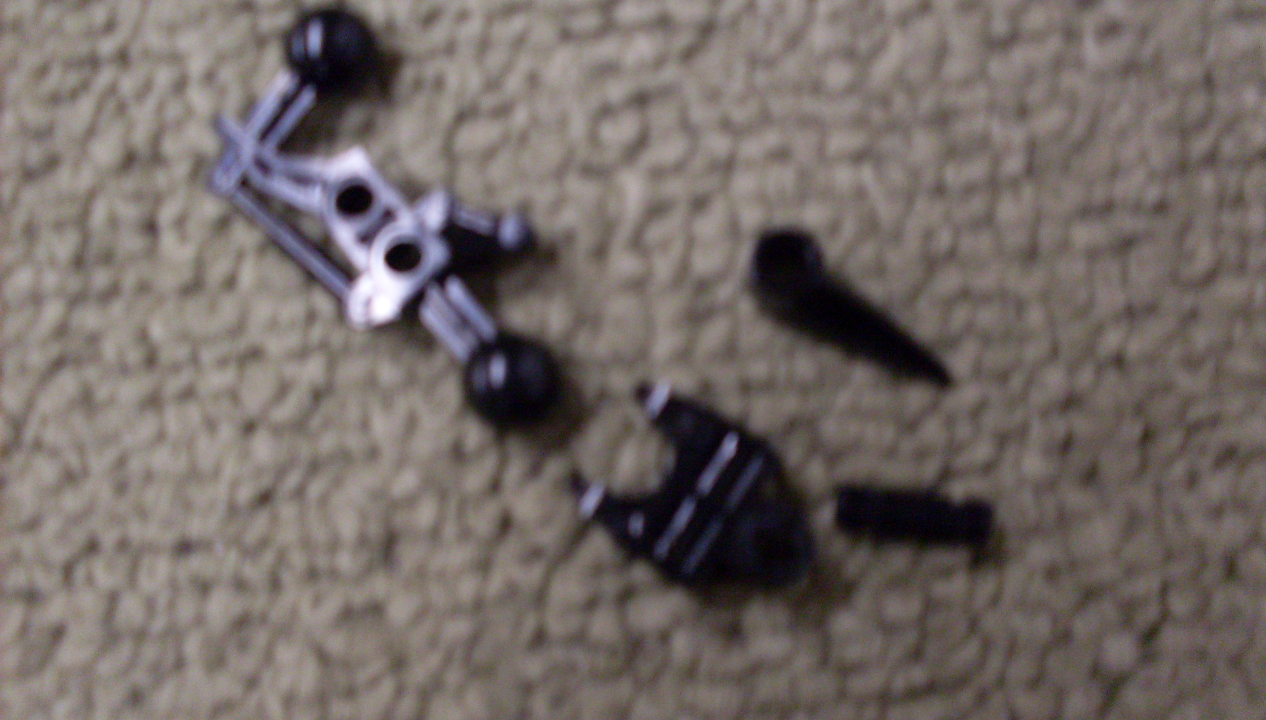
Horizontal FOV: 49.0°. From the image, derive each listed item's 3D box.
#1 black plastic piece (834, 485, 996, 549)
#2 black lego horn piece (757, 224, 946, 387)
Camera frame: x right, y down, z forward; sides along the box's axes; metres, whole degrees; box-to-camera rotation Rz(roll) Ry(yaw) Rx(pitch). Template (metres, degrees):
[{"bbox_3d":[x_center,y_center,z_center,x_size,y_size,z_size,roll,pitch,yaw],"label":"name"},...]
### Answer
[{"bbox_3d":[0.030,0.016,0.146,0.016,0.005,0.005,6,82,1],"label":"black plastic piece"},{"bbox_3d":[0.023,-0.004,0.146,0.025,0.010,0.008,37,84,5],"label":"black lego horn piece"}]

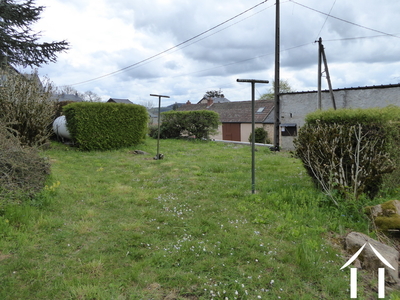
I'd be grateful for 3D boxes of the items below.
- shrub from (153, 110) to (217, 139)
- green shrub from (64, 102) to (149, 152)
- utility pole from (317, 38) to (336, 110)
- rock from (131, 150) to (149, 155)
[{"bbox_3d":[-0.780,-1.510,17.350,3.700,1.650,1.350,3,5,30],"label":"shrub"},{"bbox_3d":[-4.140,-1.000,13.000,3.100,1.950,1.450,-3,6,-38],"label":"green shrub"},{"bbox_3d":[6.950,-3.000,15.500,1.350,5.700,0.350,1,5,11],"label":"utility pole"},{"bbox_3d":[-2.220,0.090,10.700,0.640,0.170,0.420,0,4,-6],"label":"rock"}]

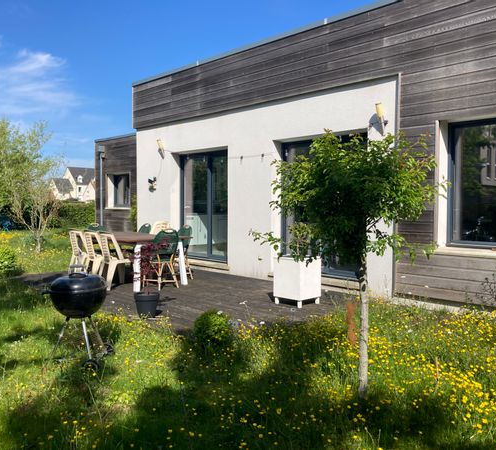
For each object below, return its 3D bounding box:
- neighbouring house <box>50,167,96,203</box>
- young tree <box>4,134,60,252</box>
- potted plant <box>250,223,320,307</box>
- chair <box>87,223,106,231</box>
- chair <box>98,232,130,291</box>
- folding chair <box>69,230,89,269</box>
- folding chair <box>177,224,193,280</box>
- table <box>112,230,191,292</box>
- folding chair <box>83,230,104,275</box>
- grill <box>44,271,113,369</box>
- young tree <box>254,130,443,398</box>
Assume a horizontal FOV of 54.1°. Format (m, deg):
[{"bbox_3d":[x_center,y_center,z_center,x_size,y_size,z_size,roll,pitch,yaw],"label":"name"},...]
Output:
[{"bbox_3d":[-33.500,-6.300,96.000,13.000,9.200,9.000,0,2,-9],"label":"neighbouring house"},{"bbox_3d":[-6.217,-0.831,14.000,1.650,3.350,1.600,1,2,0],"label":"young tree"},{"bbox_3d":[0.635,0.483,6.030,0.440,1.020,0.440,-1,2,-45],"label":"potted plant"},{"bbox_3d":[-2.720,0.422,8.950,0.440,0.890,0.500,-1,2,-42],"label":"chair"},{"bbox_3d":[-1.930,0.535,7.170,0.510,0.790,0.470,-1,2,-42],"label":"chair"},{"bbox_3d":[-2.720,0.499,8.070,0.510,0.790,0.470,-1,2,-42],"label":"folding chair"},{"bbox_3d":[-1.180,0.468,8.000,0.500,0.890,0.430,-1,2,-44],"label":"folding chair"},{"bbox_3d":[-2.030,0.539,7.850,1.050,0.740,2.300,-1,2,-45],"label":"table"},{"bbox_3d":[-2.330,0.517,7.620,0.510,0.790,0.470,-1,2,-42],"label":"folding chair"},{"bbox_3d":[-1.670,0.906,4.780,0.600,0.920,0.600,0,2,-12],"label":"grill"},{"bbox_3d":[0.810,0.324,3.950,1.500,2.170,1.450,1,2,0],"label":"young tree"}]

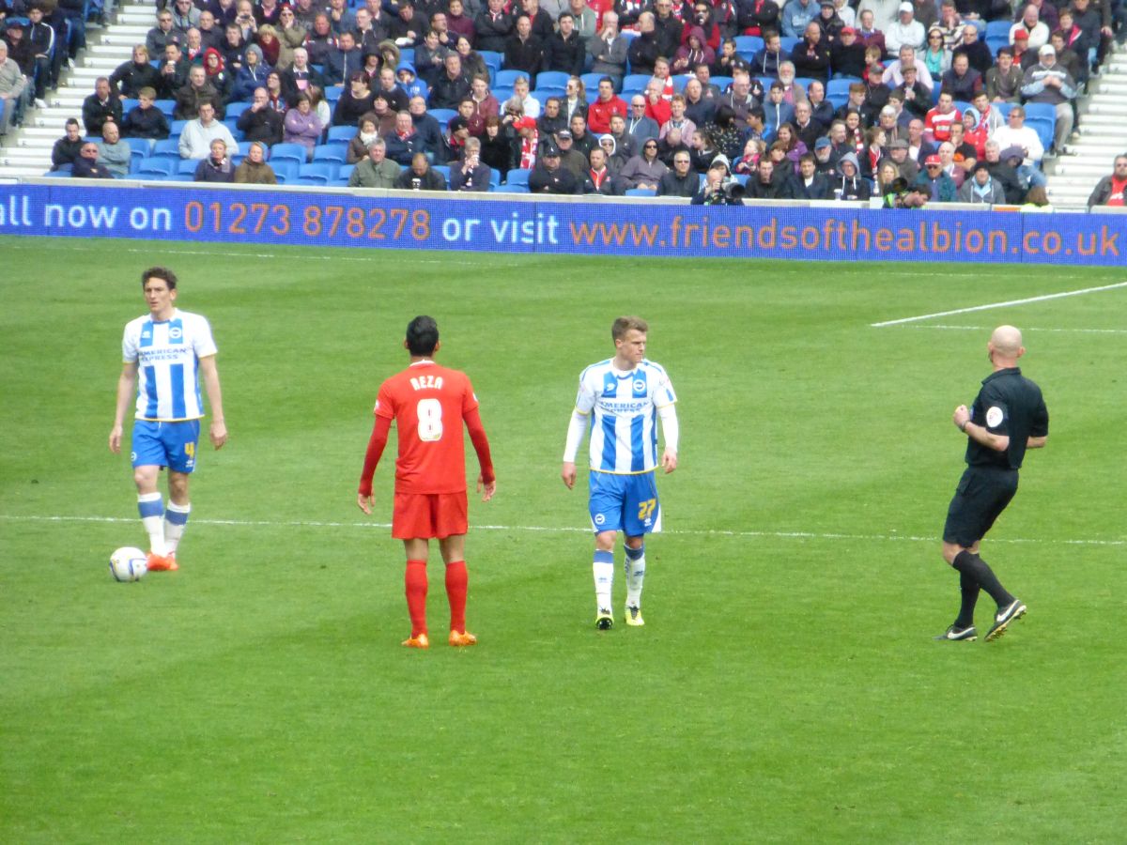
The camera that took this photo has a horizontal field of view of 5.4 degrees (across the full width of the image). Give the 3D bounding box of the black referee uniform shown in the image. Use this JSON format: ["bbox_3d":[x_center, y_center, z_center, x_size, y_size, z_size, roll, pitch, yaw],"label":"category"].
[{"bbox_3d":[2.411,0.451,66.500,0.660,1.550,0.520,3,3,35],"label":"black referee uniform"}]

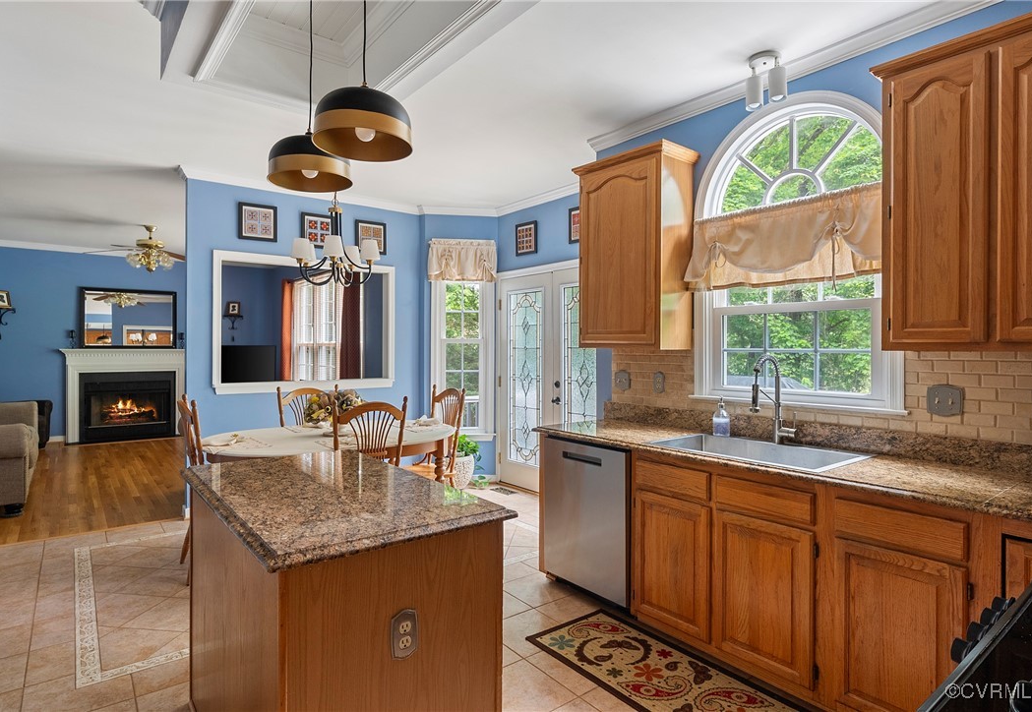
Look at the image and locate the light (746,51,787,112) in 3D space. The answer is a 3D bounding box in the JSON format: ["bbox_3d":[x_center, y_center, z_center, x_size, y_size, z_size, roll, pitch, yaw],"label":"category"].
[{"bbox_3d":[1.166,-1.301,2.663,0.150,0.226,0.205,0,1,-39],"label":"light"}]

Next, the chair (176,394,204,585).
[{"bbox_3d":[-1.755,0.776,3.503,0.540,1.040,0.480,-1,1,-38],"label":"chair"}]

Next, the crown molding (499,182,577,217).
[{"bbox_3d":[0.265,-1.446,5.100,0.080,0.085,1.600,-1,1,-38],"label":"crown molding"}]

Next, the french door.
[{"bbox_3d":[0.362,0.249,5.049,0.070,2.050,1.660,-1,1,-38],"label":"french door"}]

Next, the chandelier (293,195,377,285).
[{"bbox_3d":[-1.266,-0.812,3.941,0.610,0.650,0.610,0,1,-39],"label":"chandelier"}]

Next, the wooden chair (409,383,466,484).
[{"bbox_3d":[-0.706,0.774,4.343,0.540,1.060,0.510,0,1,-39],"label":"wooden chair"}]

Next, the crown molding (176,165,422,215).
[{"bbox_3d":[-1.773,-1.393,4.885,2.040,0.100,0.090,0,1,-39],"label":"crown molding"}]

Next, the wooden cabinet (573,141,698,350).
[{"bbox_3d":[0.696,-0.586,3.314,0.365,1.100,0.670,0,1,-39],"label":"wooden cabinet"}]

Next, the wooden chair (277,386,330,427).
[{"bbox_3d":[-1.529,0.771,4.366,0.510,1.060,0.540,0,1,-43],"label":"wooden chair"}]

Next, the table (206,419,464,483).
[{"bbox_3d":[-1.242,0.913,3.918,1.640,0.760,1.300,-1,1,-38],"label":"table"}]

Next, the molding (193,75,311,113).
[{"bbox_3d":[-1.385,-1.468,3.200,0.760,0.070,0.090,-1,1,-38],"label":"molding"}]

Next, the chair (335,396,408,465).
[{"bbox_3d":[-0.982,0.775,3.538,0.480,1.040,0.540,-1,1,-38],"label":"chair"}]

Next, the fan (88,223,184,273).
[{"bbox_3d":[-4.250,-1.249,6.540,1.300,0.530,1.300,-1,1,-38],"label":"fan"}]

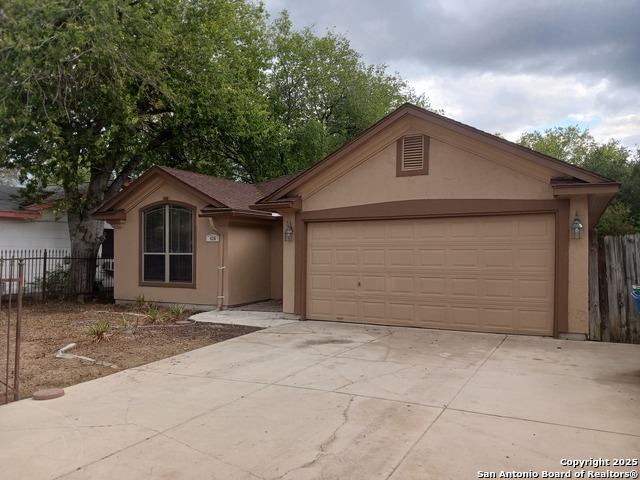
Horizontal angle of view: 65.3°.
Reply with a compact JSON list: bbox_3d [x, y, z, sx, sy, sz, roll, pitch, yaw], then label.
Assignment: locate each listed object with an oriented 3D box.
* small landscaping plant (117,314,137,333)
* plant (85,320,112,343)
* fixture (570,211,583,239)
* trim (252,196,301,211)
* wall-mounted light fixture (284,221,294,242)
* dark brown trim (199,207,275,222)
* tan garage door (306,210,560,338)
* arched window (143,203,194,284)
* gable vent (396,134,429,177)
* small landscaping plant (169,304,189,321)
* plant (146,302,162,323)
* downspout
[{"bbox_3d":[-3.741,1.592,9.668,0.387,0.290,0.387,-1,-1,28],"label":"small landscaping plant"},{"bbox_3d":[-3.900,1.571,8.791,0.484,0.301,0.484,-1,-1,28],"label":"plant"},{"bbox_3d":[4.222,-0.255,8.216,0.190,0.460,0.220,-1,-2,27],"label":"fixture"},{"bbox_3d":[-0.931,-0.785,10.883,1.060,0.270,0.420,-1,-1,28],"label":"trim"},{"bbox_3d":[-0.660,-0.182,10.702,0.190,0.460,0.220,-1,-2,27],"label":"wall-mounted light fixture"},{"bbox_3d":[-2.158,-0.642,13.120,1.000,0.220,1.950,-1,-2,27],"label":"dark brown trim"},{"bbox_3d":[1.885,0.633,9.742,4.880,2.120,0.080,-1,-1,28],"label":"tan garage door"},{"bbox_3d":[-4.091,0.093,13.430,1.800,2.110,0.100,-1,-2,27],"label":"arched window"},{"bbox_3d":[1.796,-1.629,9.621,0.620,0.820,0.080,-1,-2,27],"label":"gable vent"},{"bbox_3d":[-3.212,1.613,11.350,0.443,0.284,0.443,-1,-1,28],"label":"small landscaping plant"},{"bbox_3d":[-3.572,1.549,10.776,0.334,0.393,0.334,-1,-1,28],"label":"plant"},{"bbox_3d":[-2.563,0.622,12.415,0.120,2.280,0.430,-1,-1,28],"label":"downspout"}]

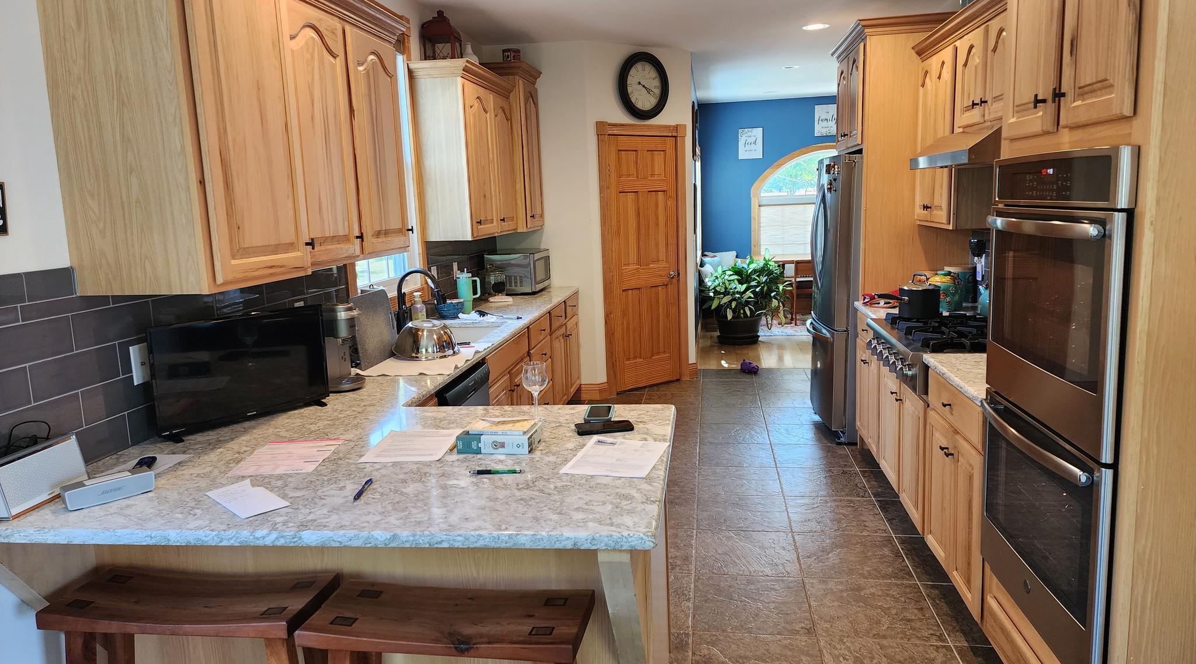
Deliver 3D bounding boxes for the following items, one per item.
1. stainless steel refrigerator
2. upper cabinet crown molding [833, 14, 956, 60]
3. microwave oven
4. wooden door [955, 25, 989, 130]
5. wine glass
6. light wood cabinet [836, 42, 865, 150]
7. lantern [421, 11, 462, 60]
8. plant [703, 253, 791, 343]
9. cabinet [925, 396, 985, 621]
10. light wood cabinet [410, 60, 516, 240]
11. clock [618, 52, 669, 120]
[{"bbox_3d":[1.794,-0.242,5.219,0.800,1.784,0.910,-1,9,8],"label":"stainless steel refrigerator"},{"bbox_3d":[1.851,-1.797,4.921,0.638,0.098,1.050,-1,9,8],"label":"upper cabinet crown molding"},{"bbox_3d":[-0.610,-0.449,6.050,0.380,0.303,0.480,-1,9,8],"label":"microwave oven"},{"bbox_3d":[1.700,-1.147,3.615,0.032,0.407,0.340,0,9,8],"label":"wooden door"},{"bbox_3d":[-0.190,0.182,2.427,0.082,0.180,0.082,-1,9,8],"label":"wine glass"},{"bbox_3d":[1.871,-1.463,4.989,0.608,0.610,0.960,-1,9,8],"label":"light wood cabinet"},{"bbox_3d":[-0.891,-1.675,4.578,0.188,0.335,0.185,-1,9,8],"label":"lantern"},{"bbox_3d":[1.608,-0.382,8.691,0.950,0.970,0.850,-1,9,8],"label":"plant"},{"bbox_3d":[1.587,0.581,2.865,0.588,0.665,0.715,-1,9,8],"label":"cabinet"},{"bbox_3d":[-0.801,-1.097,4.996,0.370,0.995,1.100,-1,9,8],"label":"light wood cabinet"},{"bbox_3d":[0.378,-1.960,6.306,0.510,0.510,0.055,-9,11,-34],"label":"clock"}]

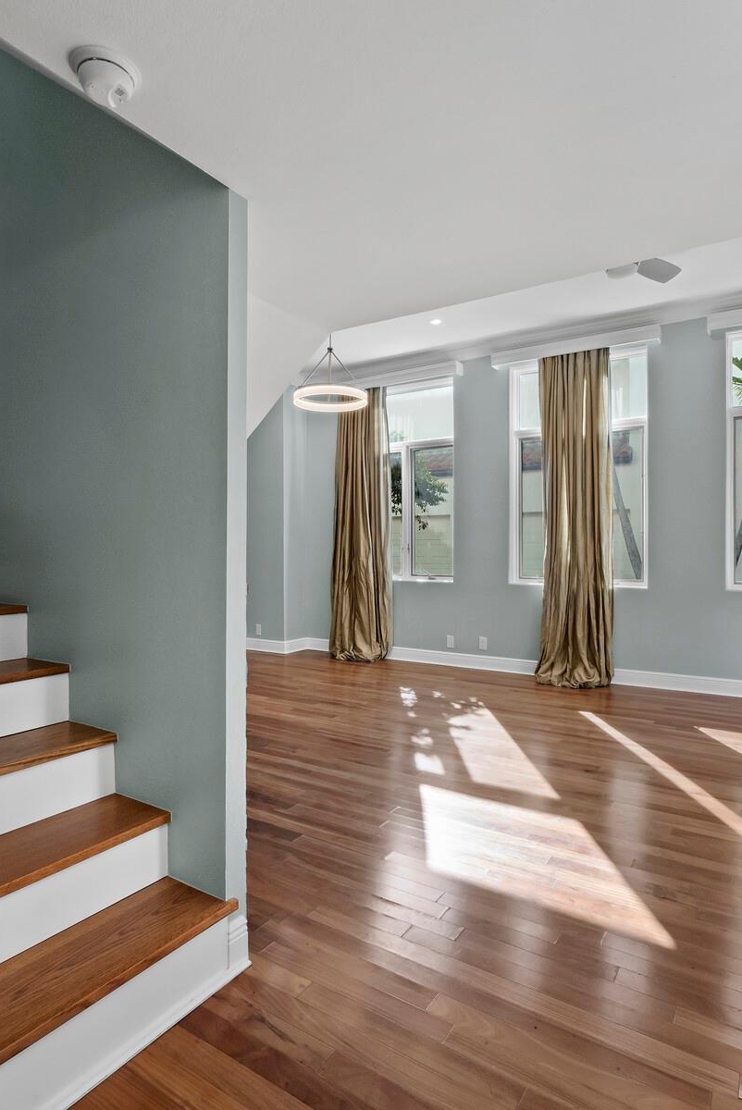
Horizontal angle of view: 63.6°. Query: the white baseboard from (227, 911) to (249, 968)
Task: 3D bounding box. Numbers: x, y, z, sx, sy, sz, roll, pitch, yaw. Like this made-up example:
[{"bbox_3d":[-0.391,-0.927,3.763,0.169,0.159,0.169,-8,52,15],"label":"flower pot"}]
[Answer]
[{"bbox_3d":[-0.360,1.074,1.652,0.025,0.131,0.071,0,0,35],"label":"white baseboard"}]

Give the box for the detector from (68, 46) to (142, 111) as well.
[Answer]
[{"bbox_3d":[-0.547,-0.975,1.242,0.137,0.048,0.137,0,0,0],"label":"detector"}]

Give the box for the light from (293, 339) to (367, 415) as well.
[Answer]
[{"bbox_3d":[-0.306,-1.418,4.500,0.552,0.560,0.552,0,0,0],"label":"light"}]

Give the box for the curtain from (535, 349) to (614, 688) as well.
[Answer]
[{"bbox_3d":[1.786,-0.336,5.295,0.638,2.953,0.262,0,0,35],"label":"curtain"}]

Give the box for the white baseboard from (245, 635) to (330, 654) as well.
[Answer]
[{"bbox_3d":[-0.987,1.065,7.138,0.912,0.150,0.479,0,0,35],"label":"white baseboard"}]

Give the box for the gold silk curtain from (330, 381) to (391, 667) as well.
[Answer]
[{"bbox_3d":[-0.126,-0.342,6.609,0.718,2.964,0.262,0,0,35],"label":"gold silk curtain"}]

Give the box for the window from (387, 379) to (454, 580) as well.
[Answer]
[{"bbox_3d":[0.417,-0.769,6.519,1.123,2.109,0.090,0,0,35],"label":"window"}]

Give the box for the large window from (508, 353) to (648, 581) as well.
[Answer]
[{"bbox_3d":[1.896,-0.769,5.502,1.246,2.109,0.090,0,0,35],"label":"large window"}]

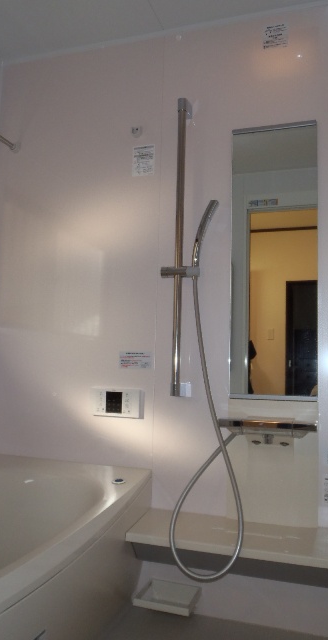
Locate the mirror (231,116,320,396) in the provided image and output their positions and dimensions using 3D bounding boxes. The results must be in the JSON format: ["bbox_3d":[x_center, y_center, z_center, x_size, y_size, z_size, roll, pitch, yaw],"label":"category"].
[{"bbox_3d":[0.386,-0.212,1.823,0.300,0.980,0.015,0,-6,19],"label":"mirror"}]

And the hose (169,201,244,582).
[{"bbox_3d":[0.161,0.181,1.651,0.224,1.181,0.232,0,-6,19],"label":"hose"}]

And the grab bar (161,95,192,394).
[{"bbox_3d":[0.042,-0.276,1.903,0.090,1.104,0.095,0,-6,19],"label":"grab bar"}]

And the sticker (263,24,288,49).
[{"bbox_3d":[0.411,-1.042,1.905,0.091,0.088,0.004,0,-6,19],"label":"sticker"}]

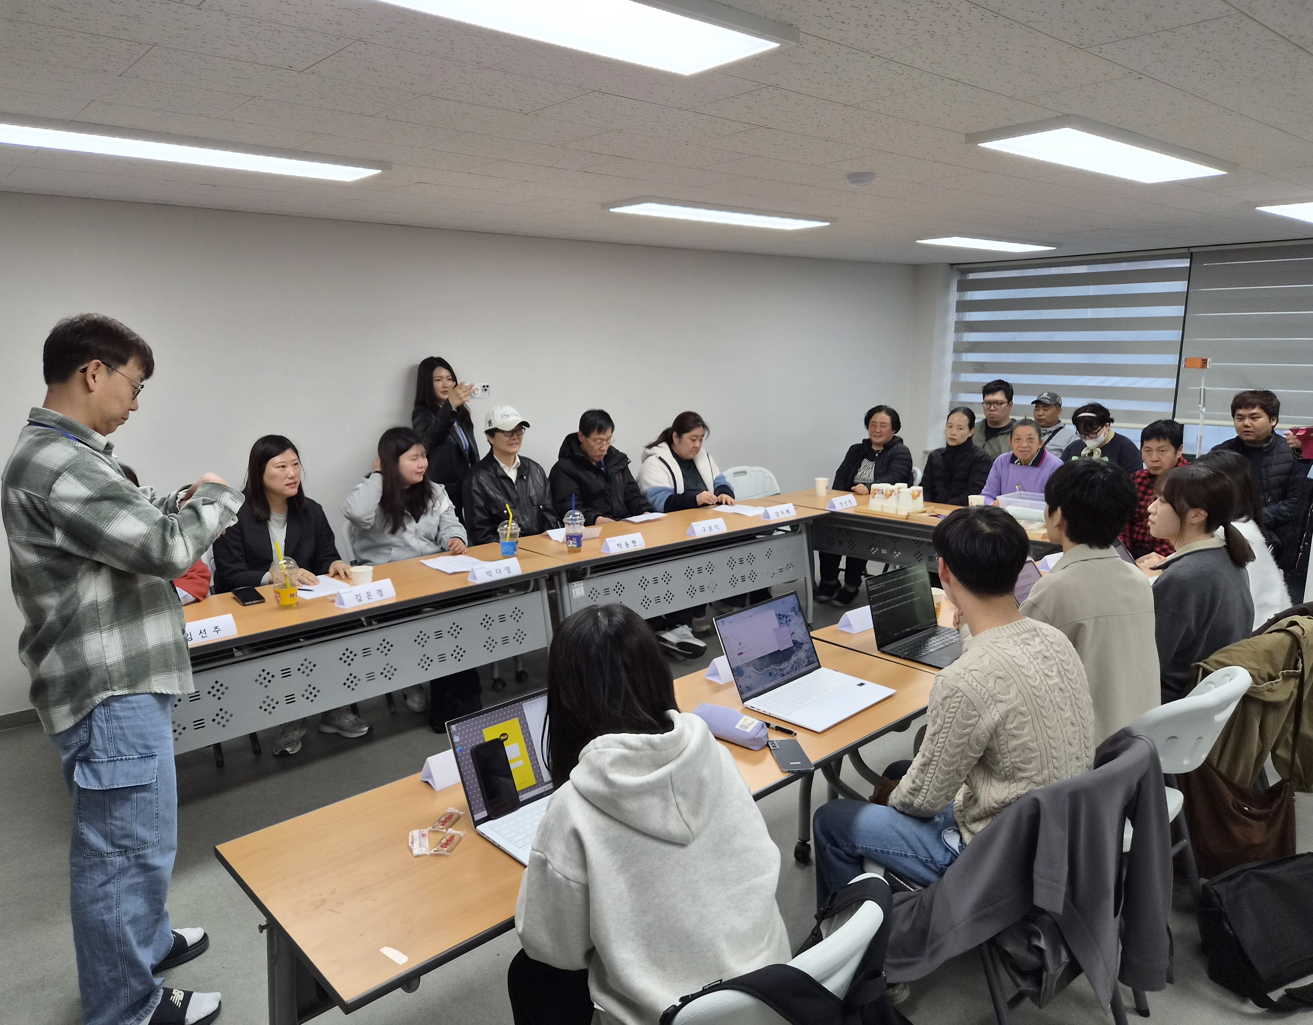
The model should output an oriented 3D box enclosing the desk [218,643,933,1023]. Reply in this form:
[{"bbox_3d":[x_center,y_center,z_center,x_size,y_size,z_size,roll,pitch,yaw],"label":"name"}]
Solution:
[{"bbox_3d":[0.020,0.904,2.182,1.800,0.705,0.580,-10,15,-41],"label":"desk"}]

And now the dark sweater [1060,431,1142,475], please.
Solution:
[{"bbox_3d":[2.455,-0.166,5.182,0.360,0.600,0.500,-11,15,-42],"label":"dark sweater"}]

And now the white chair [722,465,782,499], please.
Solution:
[{"bbox_3d":[0.648,0.129,5.926,0.460,0.820,0.500,-3,11,-13],"label":"white chair"}]

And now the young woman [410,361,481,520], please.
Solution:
[{"bbox_3d":[-1.084,-0.041,4.855,0.400,1.560,0.450,5,12,25],"label":"young woman"}]

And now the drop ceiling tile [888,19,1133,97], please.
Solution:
[{"bbox_3d":[0.799,-1.006,2.031,0.600,0.018,0.300,-10,14,-40],"label":"drop ceiling tile"}]

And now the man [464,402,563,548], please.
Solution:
[{"bbox_3d":[-0.660,0.154,4.500,0.550,1.340,0.750,-10,15,-41],"label":"man"}]

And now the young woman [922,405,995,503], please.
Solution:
[{"bbox_3d":[1.627,0.045,5.163,0.480,1.265,0.750,7,14,36],"label":"young woman"}]

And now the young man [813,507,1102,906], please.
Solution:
[{"bbox_3d":[0.641,0.625,2.047,0.520,1.330,0.660,-10,15,-41],"label":"young man"}]

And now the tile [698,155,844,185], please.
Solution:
[{"bbox_3d":[0.460,-1.250,3.306,0.600,0.018,0.300,-10,14,-40],"label":"tile"}]

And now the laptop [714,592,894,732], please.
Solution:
[{"bbox_3d":[0.395,0.385,2.403,0.345,0.225,0.342,-11,15,-44],"label":"laptop"}]

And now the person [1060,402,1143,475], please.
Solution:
[{"bbox_3d":[2.448,0.034,5.140,0.480,1.280,0.720,9,15,42],"label":"person"}]

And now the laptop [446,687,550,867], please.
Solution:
[{"bbox_3d":[-0.177,0.514,1.826,0.357,0.210,0.310,-10,15,-41],"label":"laptop"}]

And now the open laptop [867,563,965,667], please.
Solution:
[{"bbox_3d":[0.868,0.309,2.817,0.357,0.212,0.295,-10,14,-41],"label":"open laptop"}]

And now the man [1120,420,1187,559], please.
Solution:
[{"bbox_3d":[2.348,0.216,4.186,0.500,1.285,0.750,9,14,40],"label":"man"}]

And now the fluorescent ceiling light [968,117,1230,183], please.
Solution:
[{"bbox_3d":[1.501,-1.163,2.972,1.220,0.040,0.310,-10,14,-40],"label":"fluorescent ceiling light"}]

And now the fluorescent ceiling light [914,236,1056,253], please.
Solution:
[{"bbox_3d":[2.116,-1.712,5.784,1.220,0.040,0.310,-10,14,-40],"label":"fluorescent ceiling light"}]

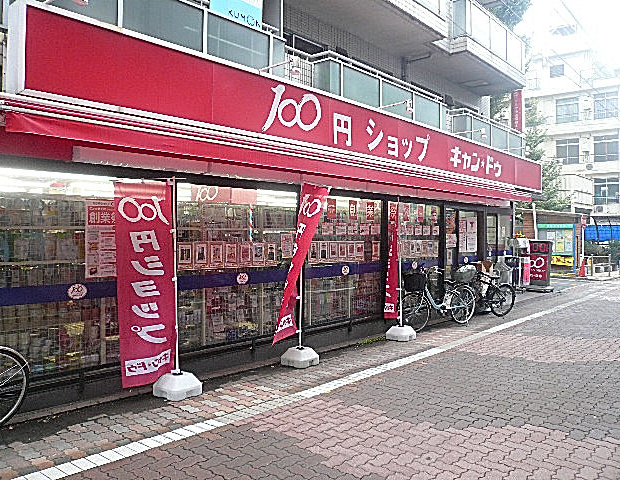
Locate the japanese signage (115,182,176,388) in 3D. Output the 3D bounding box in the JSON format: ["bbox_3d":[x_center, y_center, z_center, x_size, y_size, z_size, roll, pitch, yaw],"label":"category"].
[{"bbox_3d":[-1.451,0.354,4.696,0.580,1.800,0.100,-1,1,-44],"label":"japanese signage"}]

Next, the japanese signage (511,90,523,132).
[{"bbox_3d":[6.037,-3.695,15.059,0.380,1.350,0.180,1,1,42],"label":"japanese signage"}]

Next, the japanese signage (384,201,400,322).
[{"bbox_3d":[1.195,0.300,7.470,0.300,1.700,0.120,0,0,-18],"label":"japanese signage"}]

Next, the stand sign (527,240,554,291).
[{"bbox_3d":[5.980,0.682,13.400,0.580,1.310,0.400,0,1,42],"label":"stand sign"}]

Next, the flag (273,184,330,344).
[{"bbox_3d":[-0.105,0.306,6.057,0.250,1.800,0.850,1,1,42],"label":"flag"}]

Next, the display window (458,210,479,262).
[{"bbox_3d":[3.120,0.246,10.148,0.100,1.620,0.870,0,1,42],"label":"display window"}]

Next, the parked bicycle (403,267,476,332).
[{"bbox_3d":[2.060,0.888,8.130,1.780,0.990,0.560,0,1,-37],"label":"parked bicycle"}]

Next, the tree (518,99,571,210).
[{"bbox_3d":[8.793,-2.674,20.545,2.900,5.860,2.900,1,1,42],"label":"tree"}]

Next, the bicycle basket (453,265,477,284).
[{"bbox_3d":[2.671,0.602,8.950,0.310,0.310,0.360,0,1,-28],"label":"bicycle basket"}]

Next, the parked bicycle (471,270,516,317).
[{"bbox_3d":[3.047,0.926,9.200,1.600,0.950,0.550,0,1,-28],"label":"parked bicycle"}]

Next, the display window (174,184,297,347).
[{"bbox_3d":[-0.733,0.275,5.833,0.100,1.660,1.750,0,1,42],"label":"display window"}]

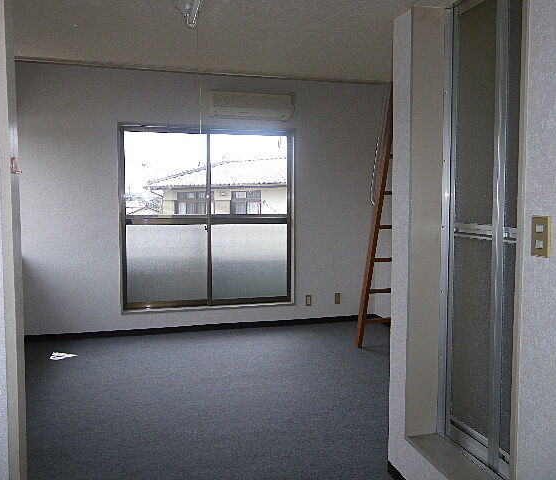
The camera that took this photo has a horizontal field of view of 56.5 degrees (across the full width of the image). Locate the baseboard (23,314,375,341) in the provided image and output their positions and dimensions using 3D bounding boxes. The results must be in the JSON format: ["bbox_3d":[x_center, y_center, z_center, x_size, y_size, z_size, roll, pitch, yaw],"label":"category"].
[{"bbox_3d":[-0.662,0.907,5.389,3.643,0.054,0.015,-1,4,-15],"label":"baseboard"}]

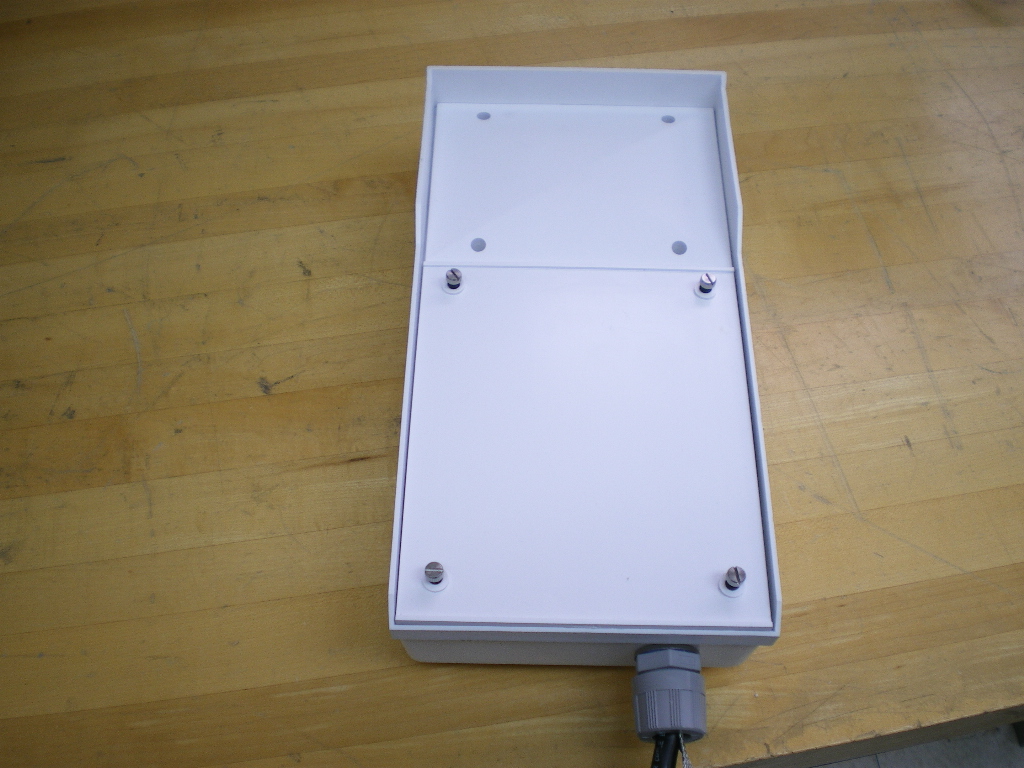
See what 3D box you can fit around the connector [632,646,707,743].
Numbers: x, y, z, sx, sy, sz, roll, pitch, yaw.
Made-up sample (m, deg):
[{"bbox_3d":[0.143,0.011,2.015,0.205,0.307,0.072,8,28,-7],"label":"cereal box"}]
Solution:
[{"bbox_3d":[0.074,0.145,0.497,0.034,0.034,0.038,1,59,0],"label":"connector"}]

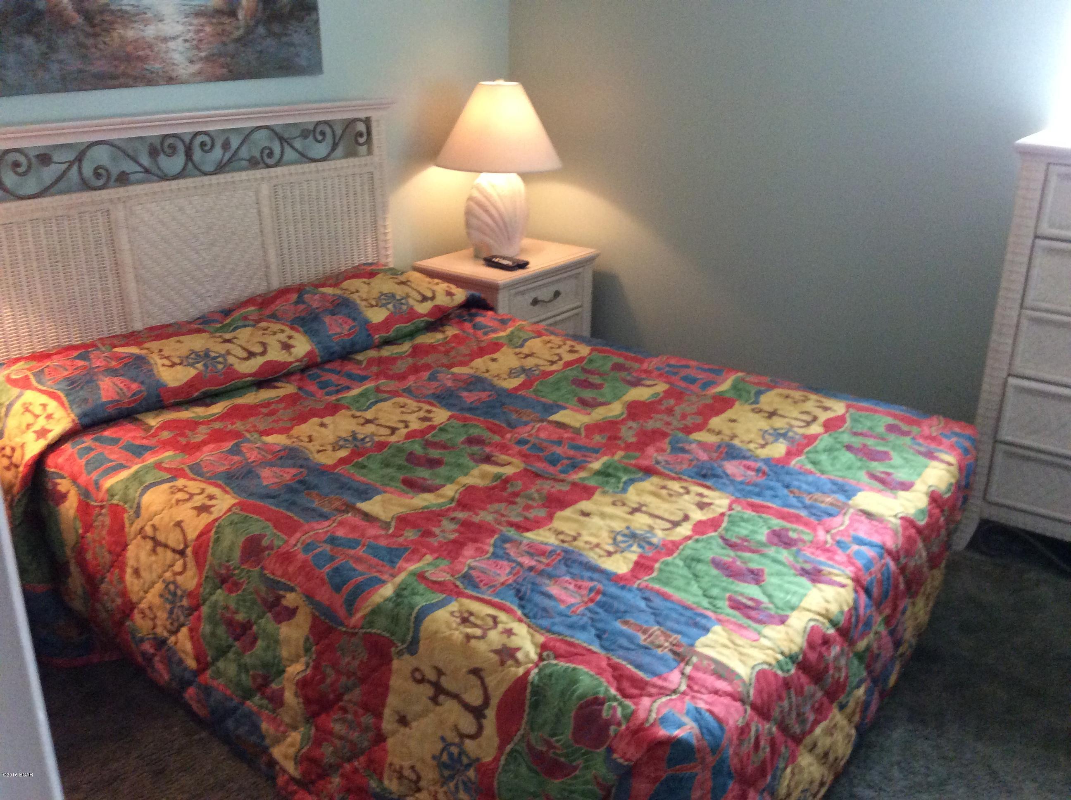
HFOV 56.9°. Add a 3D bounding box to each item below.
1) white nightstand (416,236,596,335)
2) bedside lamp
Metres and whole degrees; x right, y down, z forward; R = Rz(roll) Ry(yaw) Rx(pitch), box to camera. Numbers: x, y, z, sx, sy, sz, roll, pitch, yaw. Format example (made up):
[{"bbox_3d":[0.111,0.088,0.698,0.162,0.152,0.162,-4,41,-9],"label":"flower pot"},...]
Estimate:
[{"bbox_3d":[-0.108,-0.262,3.953,0.441,0.610,0.615,16,26,35],"label":"white nightstand"},{"bbox_3d":[-0.146,-0.891,3.823,0.485,0.658,0.485,0,21,0],"label":"bedside lamp"}]

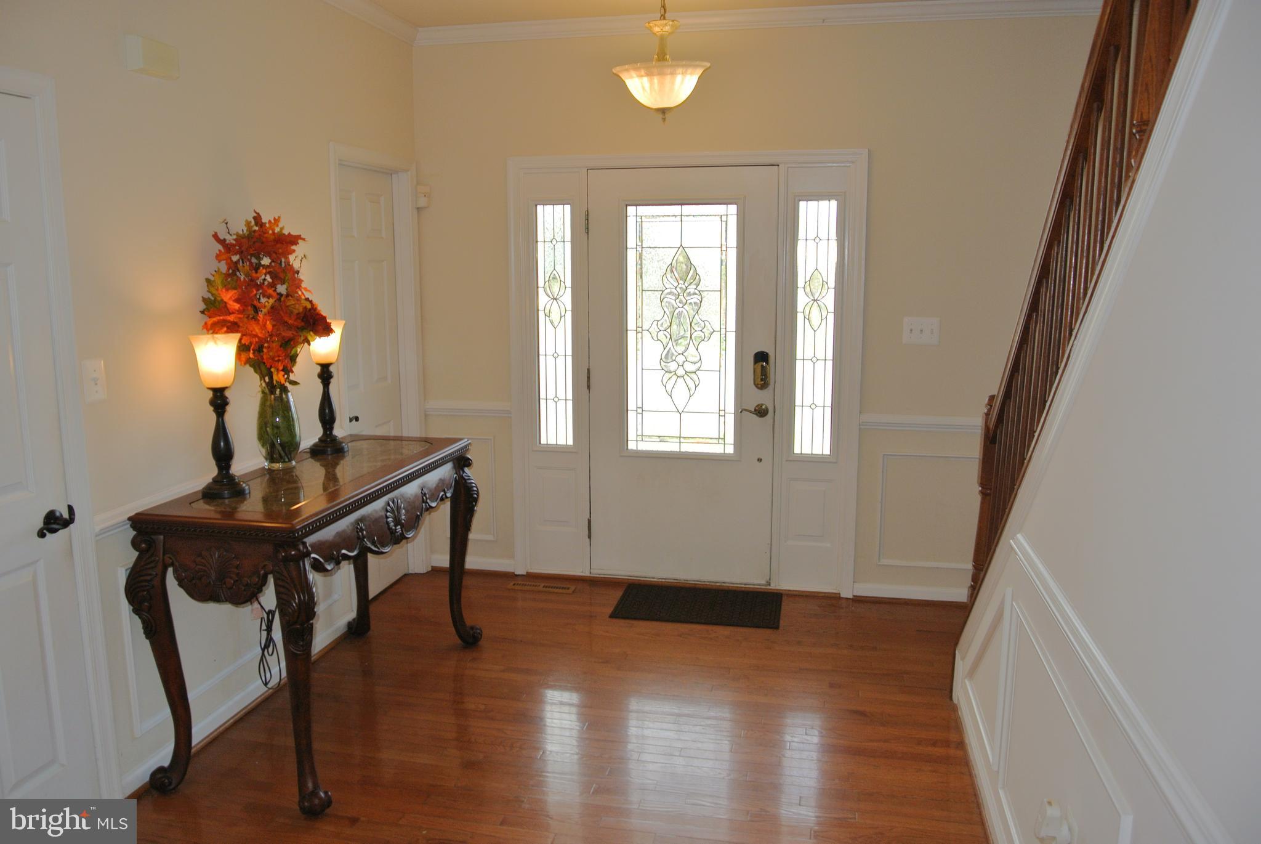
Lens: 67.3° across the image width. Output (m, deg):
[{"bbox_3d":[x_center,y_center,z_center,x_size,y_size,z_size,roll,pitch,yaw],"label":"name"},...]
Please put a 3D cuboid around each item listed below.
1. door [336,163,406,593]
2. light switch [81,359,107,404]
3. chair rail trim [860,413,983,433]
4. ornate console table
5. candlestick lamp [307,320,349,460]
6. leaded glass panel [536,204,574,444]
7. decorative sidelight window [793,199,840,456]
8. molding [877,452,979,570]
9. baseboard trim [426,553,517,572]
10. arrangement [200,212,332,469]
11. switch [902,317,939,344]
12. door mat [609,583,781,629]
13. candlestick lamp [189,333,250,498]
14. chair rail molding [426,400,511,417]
[{"bbox_3d":[-1.246,-0.160,4.444,0.040,2.000,0.700,2,9,12],"label":"door"},{"bbox_3d":[-1.513,-0.119,2.685,0.013,0.122,0.080,2,9,11],"label":"light switch"},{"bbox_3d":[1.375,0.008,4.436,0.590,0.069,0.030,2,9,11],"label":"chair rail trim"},{"bbox_3d":[-1.044,0.604,3.393,0.570,0.872,1.370,2,9,11],"label":"ornate console table"},{"bbox_3d":[-1.165,-0.131,3.631,0.150,0.505,0.150,2,9,11],"label":"candlestick lamp"},{"bbox_3d":[-0.382,-0.473,4.739,0.185,1.205,0.035,2,9,11],"label":"leaded glass panel"},{"bbox_3d":[0.864,-0.431,4.429,0.185,1.200,0.040,2,9,12],"label":"decorative sidelight window"},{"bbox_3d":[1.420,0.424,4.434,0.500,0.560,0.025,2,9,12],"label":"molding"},{"bbox_3d":[-0.825,0.744,4.960,0.465,0.078,0.020,2,9,12],"label":"baseboard trim"},{"bbox_3d":[-1.217,-0.256,3.197,0.380,0.885,0.420,2,9,11],"label":"arrangement"},{"bbox_3d":[1.347,-0.418,4.377,0.164,0.123,0.013,2,9,11],"label":"switch"},{"bbox_3d":[0.322,0.858,4.458,0.762,0.012,0.475,2,9,12],"label":"door mat"},{"bbox_3d":[-1.293,-0.022,2.992,0.182,0.500,0.182,2,9,12],"label":"candlestick lamp"},{"bbox_3d":[-0.828,-0.066,4.826,0.470,0.075,0.030,2,9,12],"label":"chair rail molding"}]

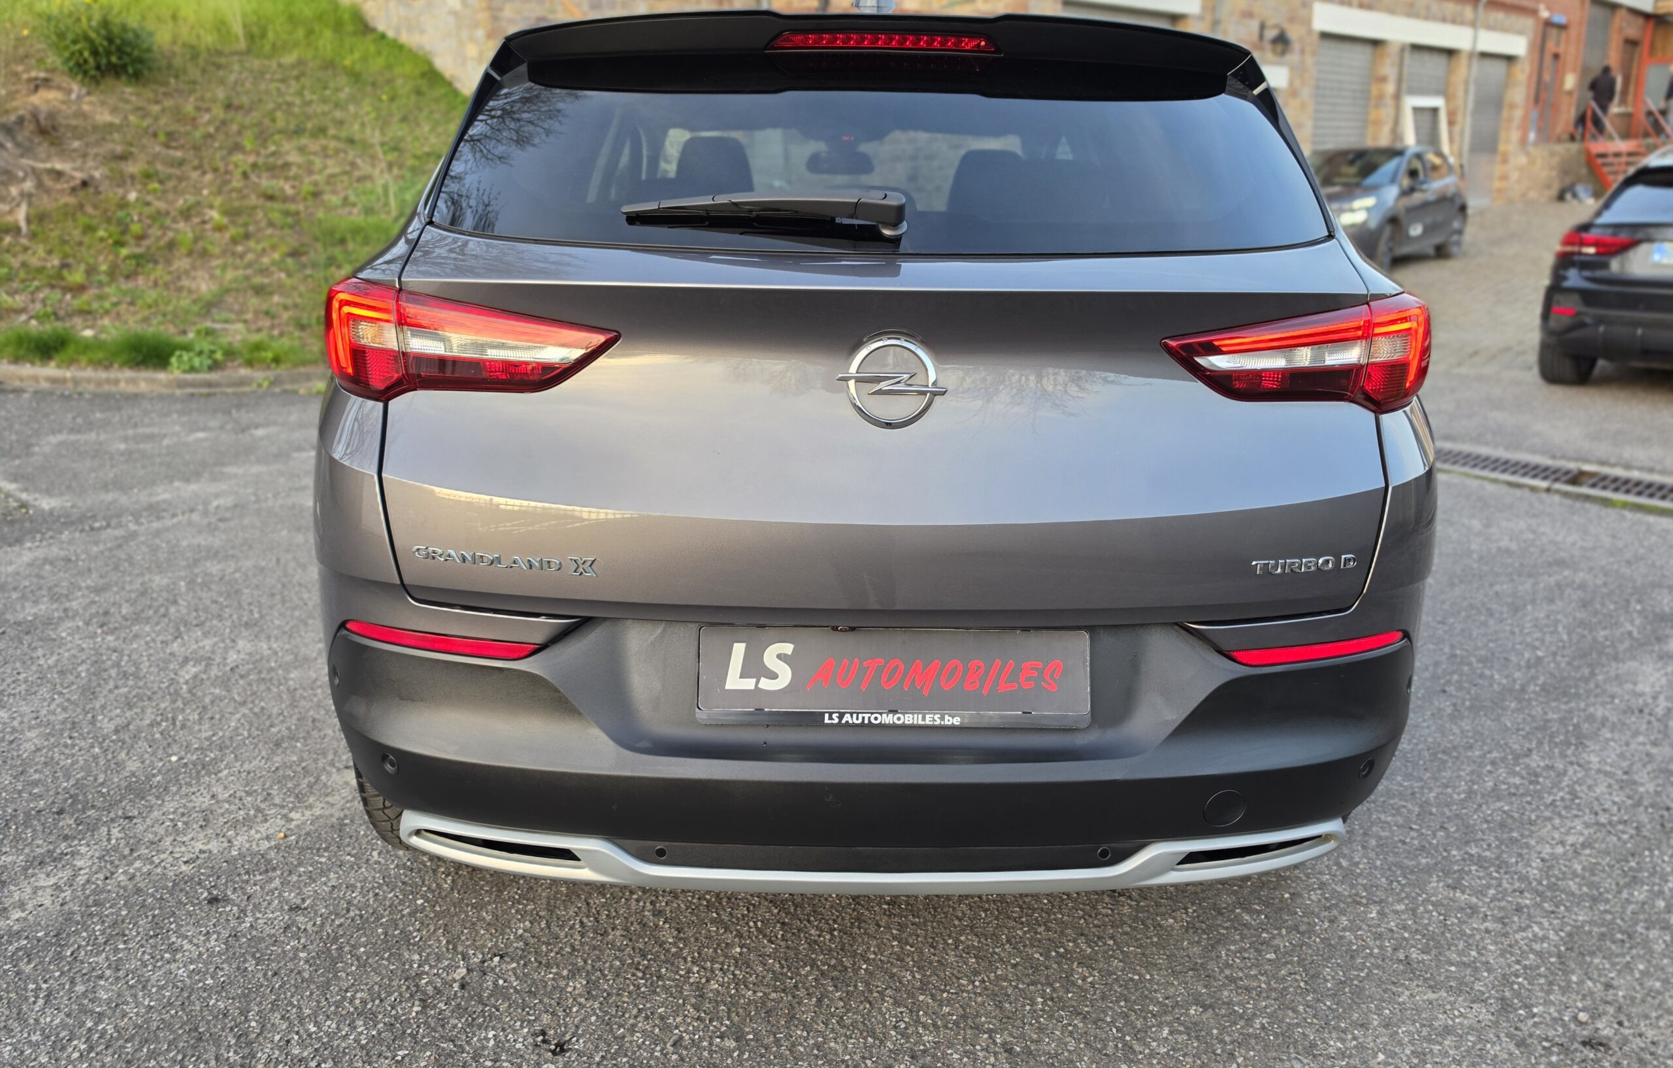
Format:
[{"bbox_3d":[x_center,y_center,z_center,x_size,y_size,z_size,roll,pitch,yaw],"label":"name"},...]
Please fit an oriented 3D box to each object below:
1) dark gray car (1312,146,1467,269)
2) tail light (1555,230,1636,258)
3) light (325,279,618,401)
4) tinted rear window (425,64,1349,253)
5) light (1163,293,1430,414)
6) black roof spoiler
[{"bbox_3d":[7.143,-4.460,15.085,1.780,1.475,4.020,14,24,42],"label":"dark gray car"},{"bbox_3d":[4.621,-1.755,6.778,0.200,0.165,0.480,-12,20,-27],"label":"tail light"},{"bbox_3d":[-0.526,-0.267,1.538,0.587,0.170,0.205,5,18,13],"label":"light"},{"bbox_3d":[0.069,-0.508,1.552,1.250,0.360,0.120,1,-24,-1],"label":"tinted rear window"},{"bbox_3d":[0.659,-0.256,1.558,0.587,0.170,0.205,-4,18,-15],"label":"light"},{"bbox_3d":[0.069,-0.695,1.607,1.080,0.125,0.270,1,17,-1],"label":"black roof spoiler"}]

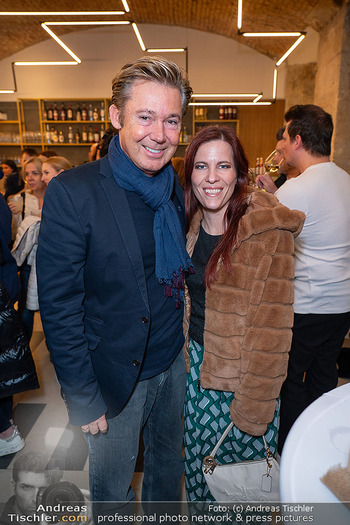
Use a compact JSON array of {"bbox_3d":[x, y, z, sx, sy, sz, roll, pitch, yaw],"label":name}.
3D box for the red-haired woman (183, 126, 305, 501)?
[{"bbox_3d":[0.151,0.431,1.293,0.500,1.690,0.360,2,13,11],"label":"red-haired woman"}]

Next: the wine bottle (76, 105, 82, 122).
[{"bbox_3d":[-1.768,-2.769,7.012,0.078,0.305,0.078,0,13,0],"label":"wine bottle"}]

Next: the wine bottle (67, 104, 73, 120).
[{"bbox_3d":[-2.018,-2.890,7.309,0.082,0.293,0.082,0,15,0],"label":"wine bottle"}]

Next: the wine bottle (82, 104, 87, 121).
[{"bbox_3d":[-1.745,-2.888,7.309,0.080,0.289,0.080,0,15,0],"label":"wine bottle"}]

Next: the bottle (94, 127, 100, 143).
[{"bbox_3d":[-1.522,-2.485,7.414,0.080,0.296,0.080,0,15,0],"label":"bottle"}]

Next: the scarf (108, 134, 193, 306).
[{"bbox_3d":[-0.073,-0.111,1.016,0.200,0.450,0.230,-8,17,-29],"label":"scarf"}]

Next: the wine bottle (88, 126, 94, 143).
[{"bbox_3d":[-1.639,-2.491,7.413,0.080,0.308,0.080,0,15,0],"label":"wine bottle"}]

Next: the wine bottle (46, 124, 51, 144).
[{"bbox_3d":[-2.471,-2.505,7.411,0.077,0.347,0.077,0,15,0],"label":"wine bottle"}]

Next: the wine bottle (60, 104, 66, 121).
[{"bbox_3d":[-2.060,-2.778,7.011,0.080,0.310,0.080,0,13,0],"label":"wine bottle"}]

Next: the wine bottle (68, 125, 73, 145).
[{"bbox_3d":[-1.951,-2.393,7.097,0.077,0.315,0.077,0,13,0],"label":"wine bottle"}]

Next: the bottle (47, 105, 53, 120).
[{"bbox_3d":[-2.395,-2.887,7.310,0.082,0.286,0.082,0,15,0],"label":"bottle"}]

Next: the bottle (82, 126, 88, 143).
[{"bbox_3d":[-1.672,-2.398,7.096,0.078,0.305,0.078,0,13,0],"label":"bottle"}]

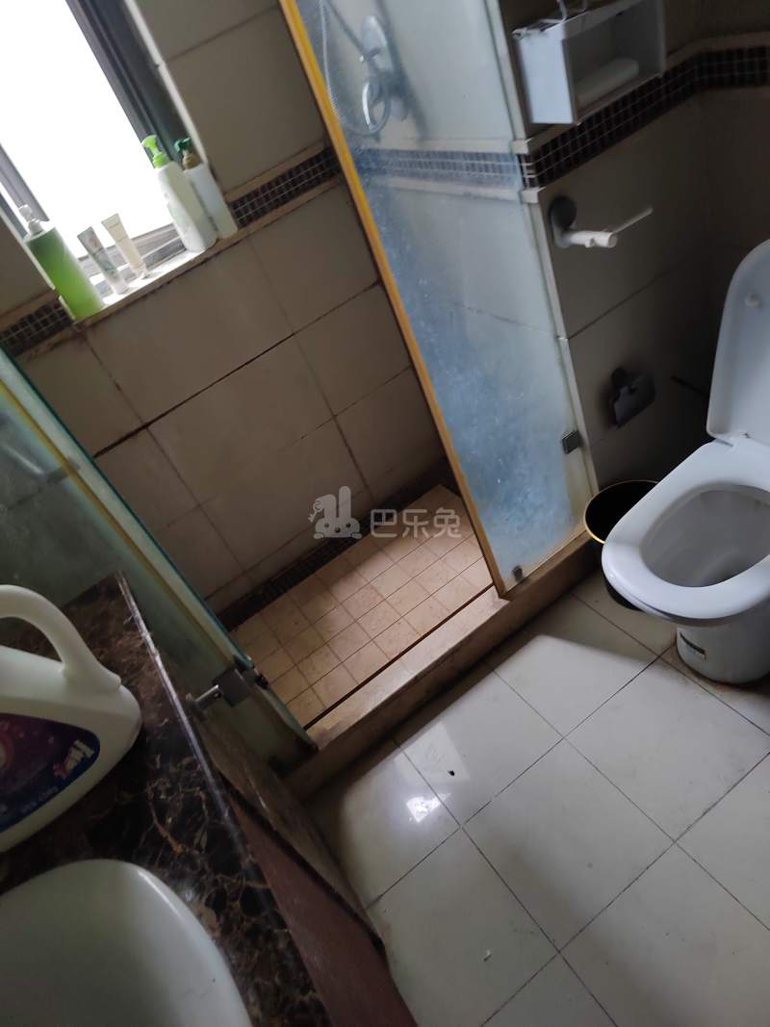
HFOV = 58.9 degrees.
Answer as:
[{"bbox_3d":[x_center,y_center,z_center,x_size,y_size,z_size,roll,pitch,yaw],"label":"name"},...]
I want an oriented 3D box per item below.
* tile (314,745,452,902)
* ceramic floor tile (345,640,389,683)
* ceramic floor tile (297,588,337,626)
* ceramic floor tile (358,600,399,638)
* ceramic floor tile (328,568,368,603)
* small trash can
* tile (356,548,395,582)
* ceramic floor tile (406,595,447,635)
[{"bbox_3d":[-0.024,0.693,1.552,0.281,0.010,0.301,-35,39,-13],"label":"tile"},{"bbox_3d":[-0.053,0.425,1.948,0.108,0.010,0.103,-35,38,-13],"label":"ceramic floor tile"},{"bbox_3d":[-0.188,0.272,1.979,0.100,0.010,0.094,-35,39,-13],"label":"ceramic floor tile"},{"bbox_3d":[-0.014,0.291,1.856,0.098,0.010,0.097,-35,39,-13],"label":"ceramic floor tile"},{"bbox_3d":[-0.121,0.237,2.213,0.108,0.010,0.103,-35,38,-13],"label":"ceramic floor tile"},{"bbox_3d":[0.624,0.089,1.683,0.228,0.257,0.228,-15,39,13],"label":"small trash can"},{"bbox_3d":[-0.028,0.161,2.024,0.100,0.010,0.094,-35,39,-13],"label":"tile"},{"bbox_3d":[0.122,0.301,1.998,0.108,0.010,0.103,-35,38,-13],"label":"ceramic floor tile"}]

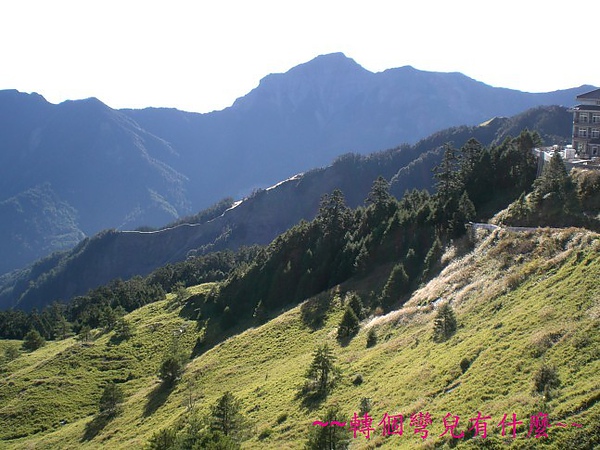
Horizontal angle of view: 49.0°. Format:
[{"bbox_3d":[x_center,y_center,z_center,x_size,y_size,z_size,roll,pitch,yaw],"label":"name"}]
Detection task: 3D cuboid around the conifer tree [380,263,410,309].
[{"bbox_3d":[15.660,10.080,108.000,4.770,7.870,4.770,0,10,0],"label":"conifer tree"}]

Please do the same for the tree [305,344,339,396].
[{"bbox_3d":[2.220,15.020,68.000,3.844,5.207,3.652,0,9,0],"label":"tree"}]

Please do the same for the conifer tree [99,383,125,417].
[{"bbox_3d":[-25.755,23.842,90.000,3.481,4.506,3.307,0,9,0],"label":"conifer tree"}]

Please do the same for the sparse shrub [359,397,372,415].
[{"bbox_3d":[5.668,15.619,57.000,1.187,1.511,1.128,0,9,0],"label":"sparse shrub"}]

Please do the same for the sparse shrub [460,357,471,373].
[{"bbox_3d":[12.060,10.170,48.000,0.710,1.170,0.710,0,10,0],"label":"sparse shrub"}]

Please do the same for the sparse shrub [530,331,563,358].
[{"bbox_3d":[20.208,9.715,54.000,2.571,1.918,2.442,0,9,0],"label":"sparse shrub"}]

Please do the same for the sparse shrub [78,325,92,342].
[{"bbox_3d":[-46.240,23.390,142.000,2.930,3.880,2.930,0,10,0],"label":"sparse shrub"}]

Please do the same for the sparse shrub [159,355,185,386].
[{"bbox_3d":[-17.950,20.320,92.000,3.520,4.470,3.520,0,10,0],"label":"sparse shrub"}]

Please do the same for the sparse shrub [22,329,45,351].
[{"bbox_3d":[-49.359,21.207,122.000,3.993,3.952,3.794,0,9,0],"label":"sparse shrub"}]

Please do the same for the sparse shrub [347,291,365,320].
[{"bbox_3d":[7.920,11.630,94.000,2.517,3.876,2.391,0,9,0],"label":"sparse shrub"}]

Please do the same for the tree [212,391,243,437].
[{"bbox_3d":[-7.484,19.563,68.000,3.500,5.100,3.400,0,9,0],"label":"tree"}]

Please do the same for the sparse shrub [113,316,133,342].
[{"bbox_3d":[-39.070,23.000,145.000,4.270,5.720,4.270,0,10,0],"label":"sparse shrub"}]

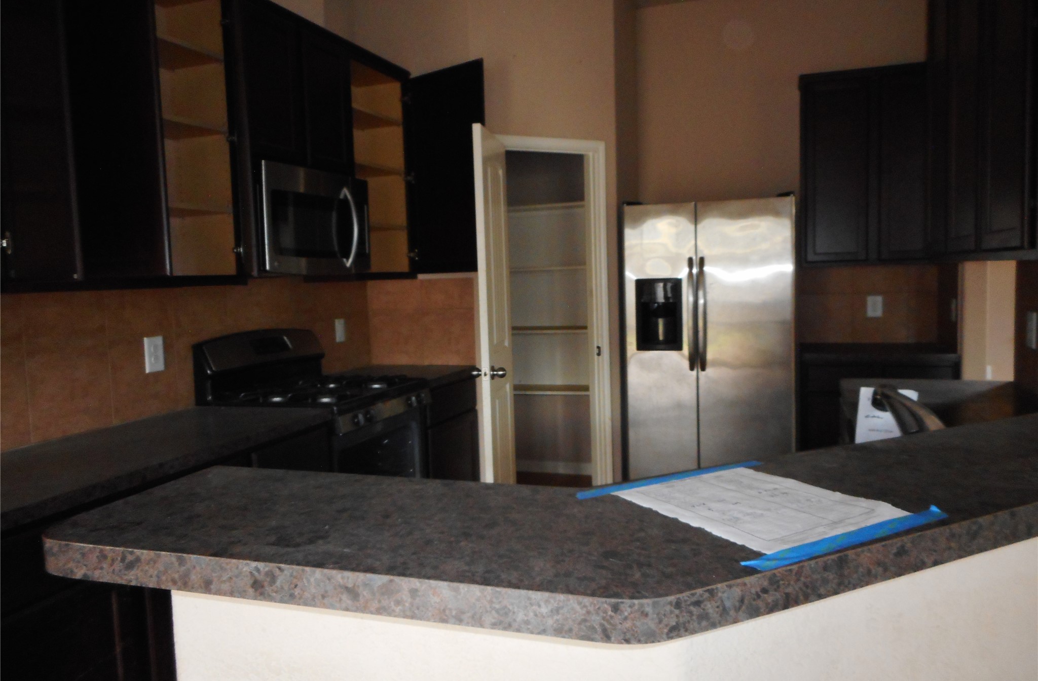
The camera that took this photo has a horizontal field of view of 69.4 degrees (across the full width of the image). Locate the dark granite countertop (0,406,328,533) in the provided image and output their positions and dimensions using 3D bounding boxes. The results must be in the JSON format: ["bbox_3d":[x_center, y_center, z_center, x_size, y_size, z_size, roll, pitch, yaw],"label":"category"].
[{"bbox_3d":[-1.206,0.346,2.131,0.625,0.040,1.495,0,5,19],"label":"dark granite countertop"}]

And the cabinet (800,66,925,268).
[{"bbox_3d":[1.978,-0.963,4.210,0.760,1.050,0.340,0,5,19],"label":"cabinet"}]

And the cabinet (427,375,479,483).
[{"bbox_3d":[-0.620,0.635,3.864,0.620,0.874,0.555,0,5,19],"label":"cabinet"}]

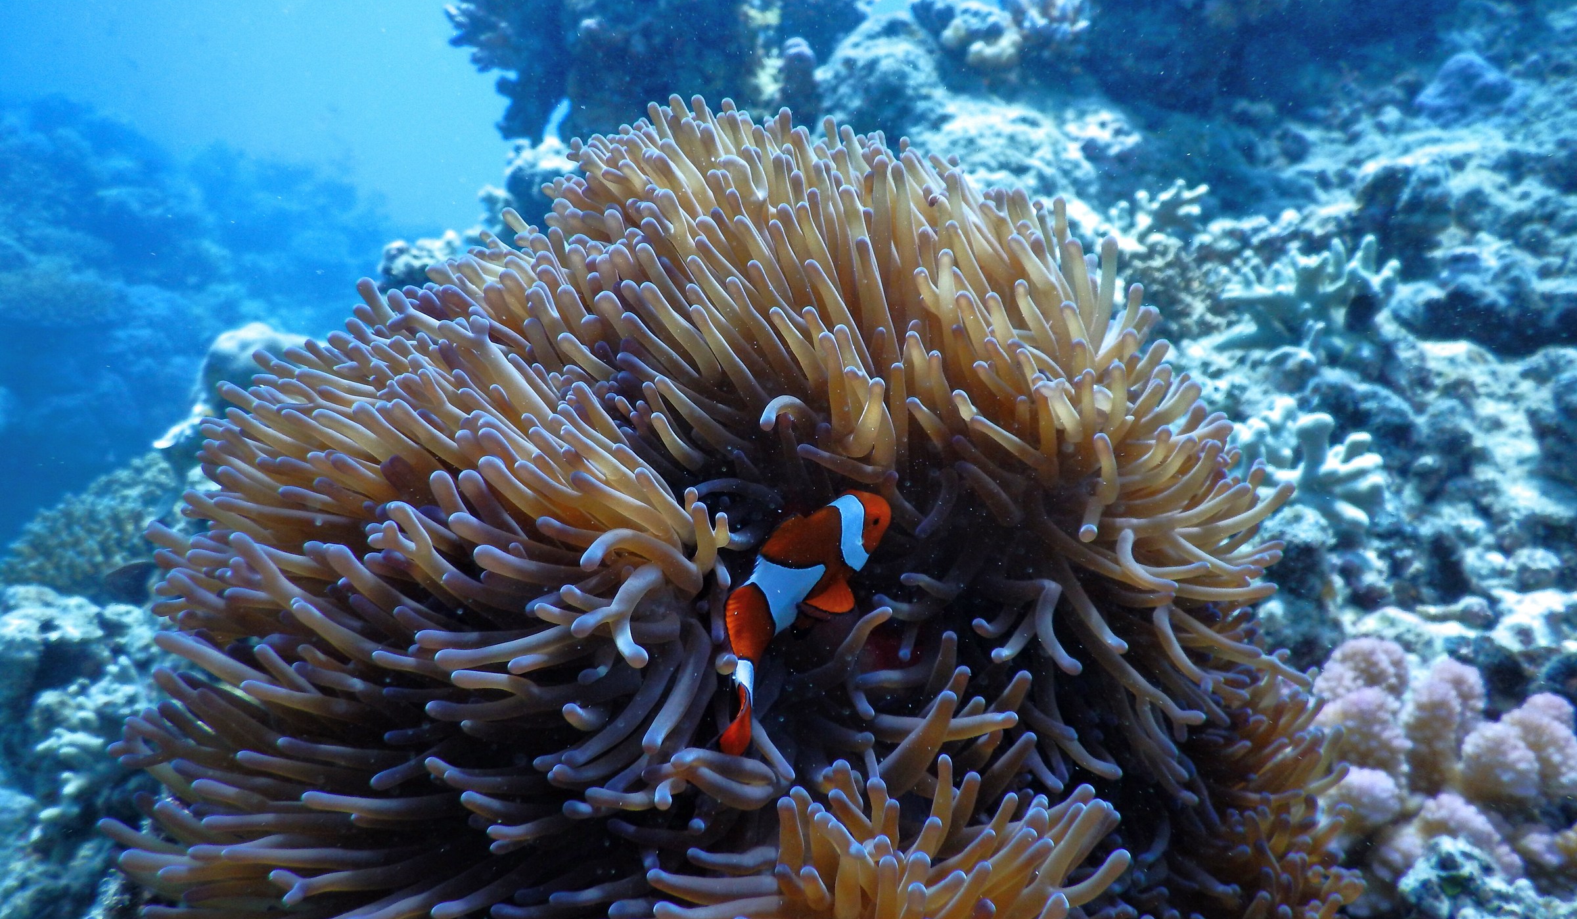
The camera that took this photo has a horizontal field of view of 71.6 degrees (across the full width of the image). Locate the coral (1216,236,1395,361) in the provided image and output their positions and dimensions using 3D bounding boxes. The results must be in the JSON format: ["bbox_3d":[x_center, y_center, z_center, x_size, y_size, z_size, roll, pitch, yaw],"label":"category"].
[{"bbox_3d":[0.324,-0.099,0.680,0.105,0.068,0.082,8,19,24],"label":"coral"}]

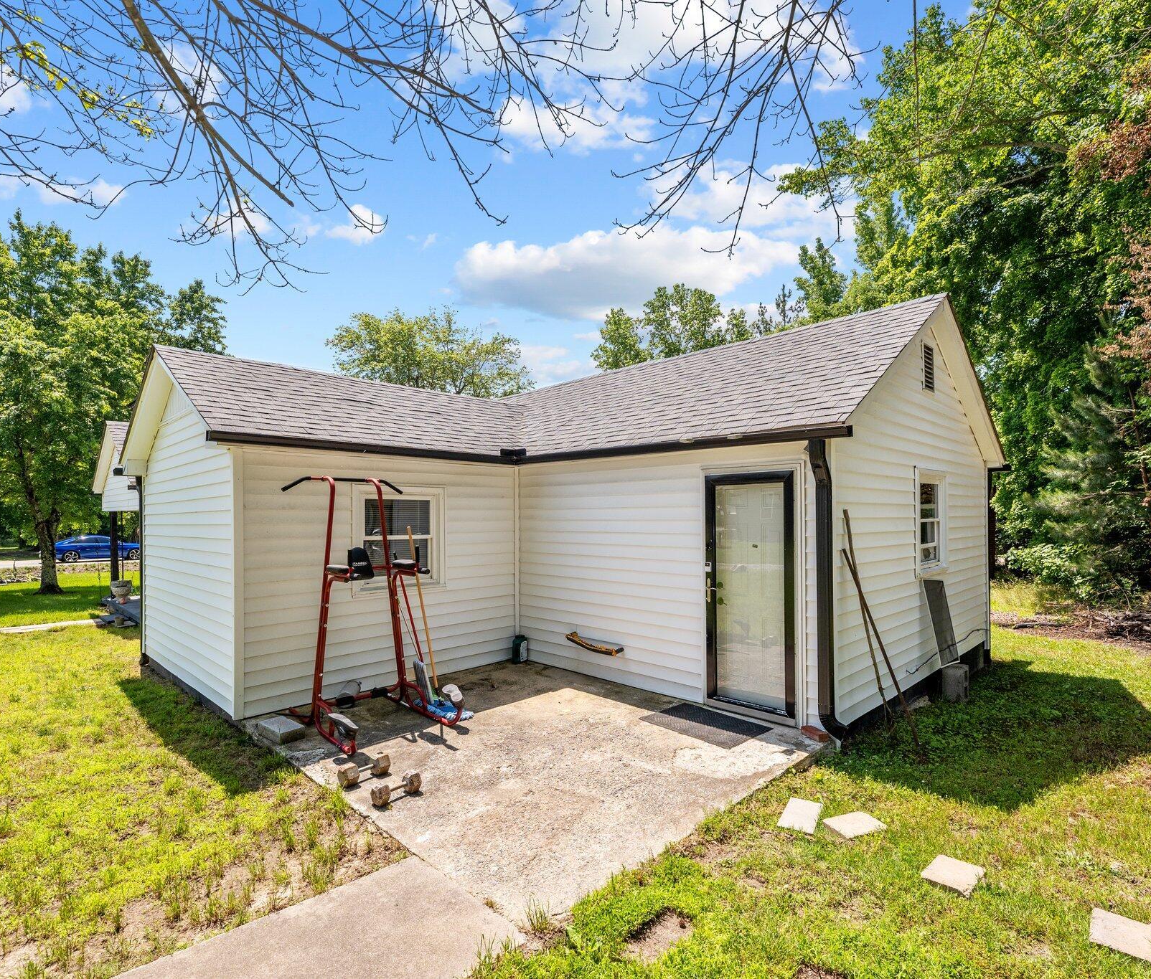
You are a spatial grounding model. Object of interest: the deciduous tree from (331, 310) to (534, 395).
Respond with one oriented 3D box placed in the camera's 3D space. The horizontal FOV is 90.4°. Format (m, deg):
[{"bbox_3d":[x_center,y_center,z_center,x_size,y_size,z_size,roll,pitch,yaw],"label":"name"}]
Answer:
[{"bbox_3d":[-6.661,-2.503,26.000,9.500,11.500,9.500,0,-2,0],"label":"deciduous tree"}]

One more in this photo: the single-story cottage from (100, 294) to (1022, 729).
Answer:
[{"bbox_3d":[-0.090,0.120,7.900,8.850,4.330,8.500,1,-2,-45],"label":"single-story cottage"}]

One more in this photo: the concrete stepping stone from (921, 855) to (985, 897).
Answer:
[{"bbox_3d":[1.962,2.014,2.963,0.300,0.045,0.210,1,-2,-44],"label":"concrete stepping stone"}]

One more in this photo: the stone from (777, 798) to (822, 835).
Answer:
[{"bbox_3d":[1.406,2.046,3.549,0.200,0.045,0.380,-1,-2,30],"label":"stone"}]

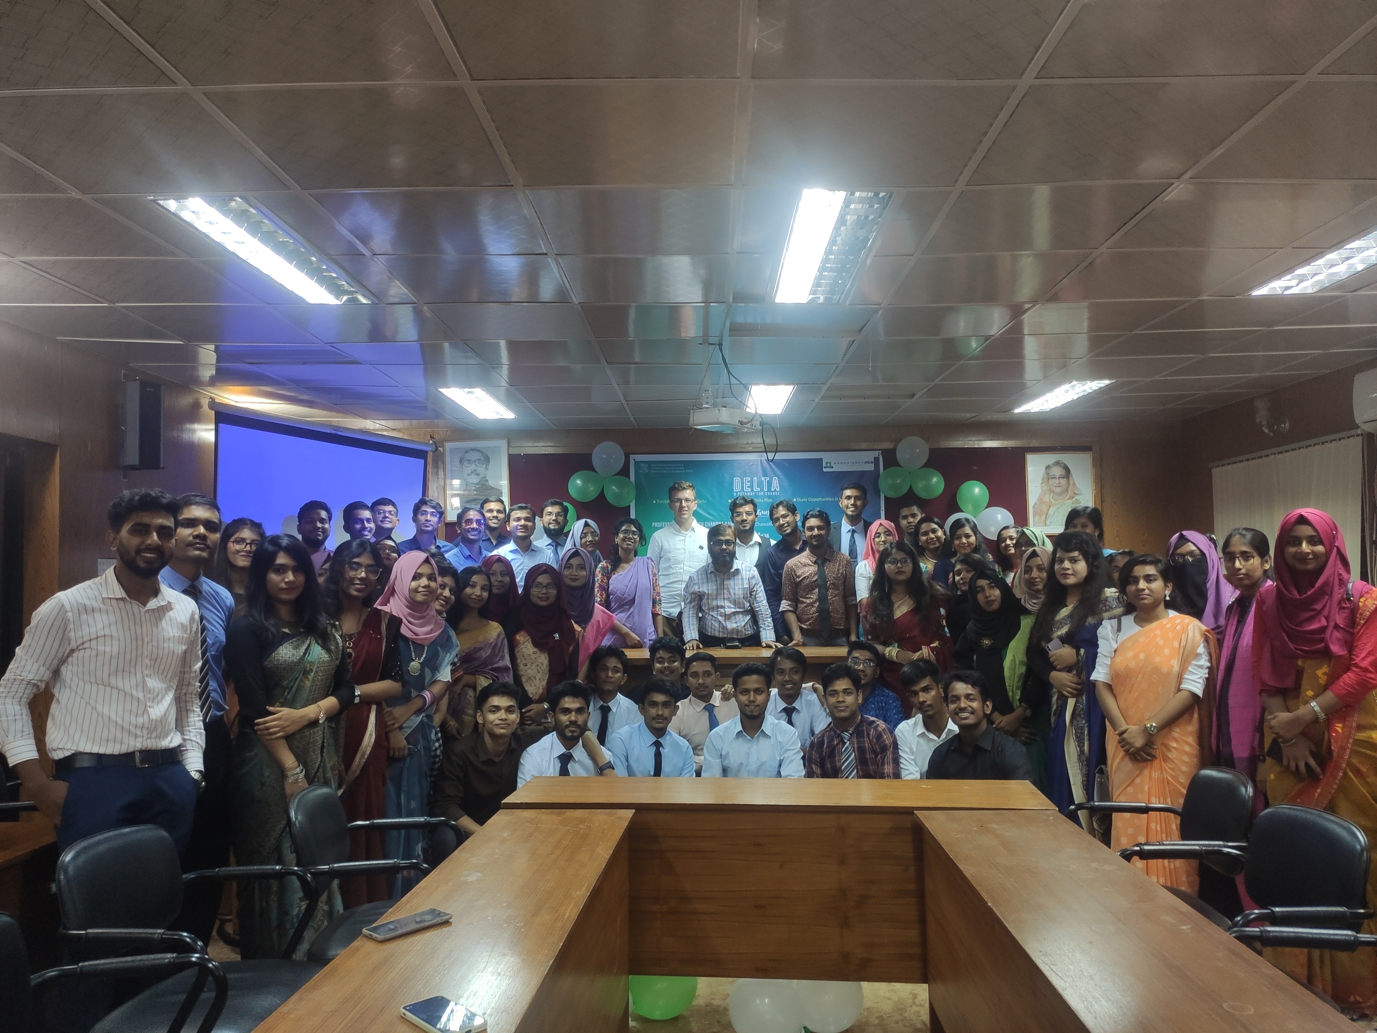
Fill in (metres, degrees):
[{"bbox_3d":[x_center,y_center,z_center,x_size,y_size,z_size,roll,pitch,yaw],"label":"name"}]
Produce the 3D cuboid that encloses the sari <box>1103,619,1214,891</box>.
[{"bbox_3d":[2.016,1.041,4.420,0.460,1.260,0.360,-1,-3,22],"label":"sari"}]

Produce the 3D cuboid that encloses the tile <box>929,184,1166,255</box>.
[{"bbox_3d":[1.047,-0.899,3.115,0.600,0.020,0.600,0,-3,1],"label":"tile"}]

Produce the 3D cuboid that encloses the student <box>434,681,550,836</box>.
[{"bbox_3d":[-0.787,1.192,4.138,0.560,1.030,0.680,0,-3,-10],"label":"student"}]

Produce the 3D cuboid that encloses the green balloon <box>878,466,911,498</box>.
[{"bbox_3d":[1.477,-0.247,7.417,0.240,0.235,0.240,0,-3,1],"label":"green balloon"}]

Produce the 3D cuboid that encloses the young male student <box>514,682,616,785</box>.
[{"bbox_3d":[-0.483,1.156,4.071,0.480,1.030,0.580,0,-3,-3],"label":"young male student"}]

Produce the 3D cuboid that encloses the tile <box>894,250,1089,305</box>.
[{"bbox_3d":[1.069,-0.876,3.758,0.600,0.018,0.600,0,-3,1],"label":"tile"}]

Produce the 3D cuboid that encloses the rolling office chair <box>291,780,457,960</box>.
[{"bbox_3d":[-0.854,1.212,3.036,0.590,0.870,0.570,0,-3,-2],"label":"rolling office chair"}]

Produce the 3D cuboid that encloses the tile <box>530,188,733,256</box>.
[{"bbox_3d":[-0.161,-0.904,3.170,0.600,0.018,0.600,0,-3,1],"label":"tile"}]

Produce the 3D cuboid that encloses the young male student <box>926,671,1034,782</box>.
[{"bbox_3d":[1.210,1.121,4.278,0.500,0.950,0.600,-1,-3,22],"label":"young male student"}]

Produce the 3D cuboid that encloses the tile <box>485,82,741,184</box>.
[{"bbox_3d":[-0.171,-0.932,2.544,0.598,0.015,0.598,0,-3,1],"label":"tile"}]

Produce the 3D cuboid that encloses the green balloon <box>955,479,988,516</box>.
[{"bbox_3d":[1.977,-0.131,7.200,0.230,0.260,0.230,0,-3,1],"label":"green balloon"}]

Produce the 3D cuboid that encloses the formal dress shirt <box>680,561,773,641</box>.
[{"bbox_3d":[0.235,0.522,6.200,0.560,0.520,0.360,0,-3,2],"label":"formal dress shirt"}]

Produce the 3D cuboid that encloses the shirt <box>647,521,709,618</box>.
[{"bbox_3d":[-0.035,0.352,6.700,0.480,0.650,0.280,0,-3,2],"label":"shirt"}]

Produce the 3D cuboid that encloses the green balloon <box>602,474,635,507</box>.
[{"bbox_3d":[-0.496,-0.178,7.451,0.245,0.245,0.240,0,-3,1],"label":"green balloon"}]

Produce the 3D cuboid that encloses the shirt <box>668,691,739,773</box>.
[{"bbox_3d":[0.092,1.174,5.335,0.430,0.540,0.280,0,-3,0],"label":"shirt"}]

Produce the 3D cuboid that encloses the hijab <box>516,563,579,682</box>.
[{"bbox_3d":[-0.759,0.571,5.573,0.340,0.640,0.290,0,-3,-6],"label":"hijab"}]

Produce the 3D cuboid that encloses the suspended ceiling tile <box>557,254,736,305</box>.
[{"bbox_3d":[-0.149,-0.864,3.751,0.600,0.020,0.600,0,-3,1],"label":"suspended ceiling tile"}]

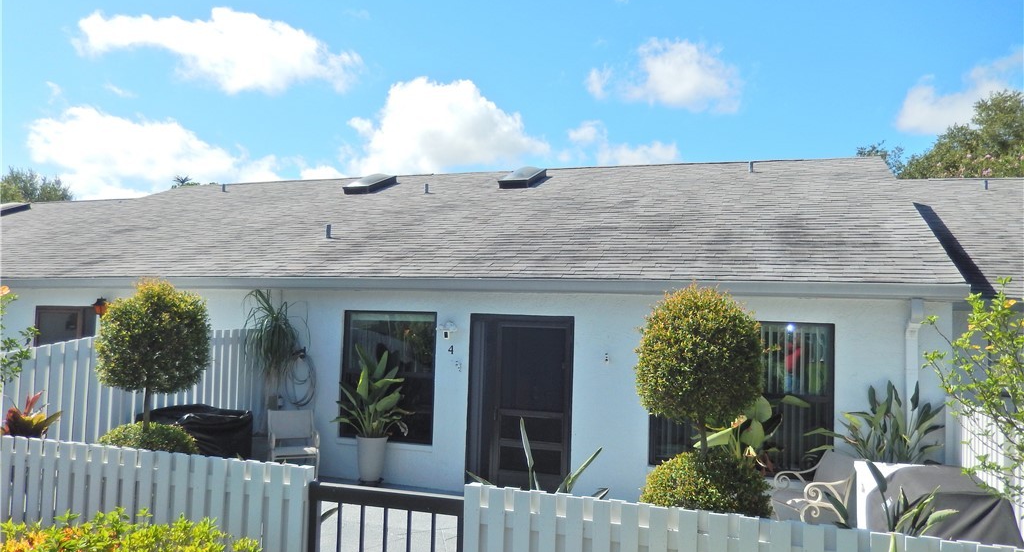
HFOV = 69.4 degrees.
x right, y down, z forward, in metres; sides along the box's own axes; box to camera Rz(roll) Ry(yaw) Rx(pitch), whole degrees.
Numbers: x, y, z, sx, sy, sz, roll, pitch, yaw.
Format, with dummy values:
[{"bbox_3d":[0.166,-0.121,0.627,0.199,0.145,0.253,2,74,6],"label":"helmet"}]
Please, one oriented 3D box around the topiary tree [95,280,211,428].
[{"bbox_3d":[-2.469,0.538,5.100,0.770,1.000,0.760,2,-3,0],"label":"topiary tree"}]

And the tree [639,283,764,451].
[{"bbox_3d":[0.951,0.475,3.760,0.640,0.870,0.630,2,-3,0],"label":"tree"}]

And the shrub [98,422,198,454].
[{"bbox_3d":[-2.510,1.381,5.120,0.740,0.640,0.720,2,-3,0],"label":"shrub"}]

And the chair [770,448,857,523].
[{"bbox_3d":[2.850,2.093,6.758,0.720,0.950,0.620,2,-3,-5],"label":"chair"}]

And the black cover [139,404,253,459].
[{"bbox_3d":[-3.453,1.967,8.006,0.680,0.950,1.060,0,-4,21],"label":"black cover"}]

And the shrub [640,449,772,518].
[{"bbox_3d":[1.005,1.227,3.820,0.670,0.660,0.650,2,-3,0],"label":"shrub"}]

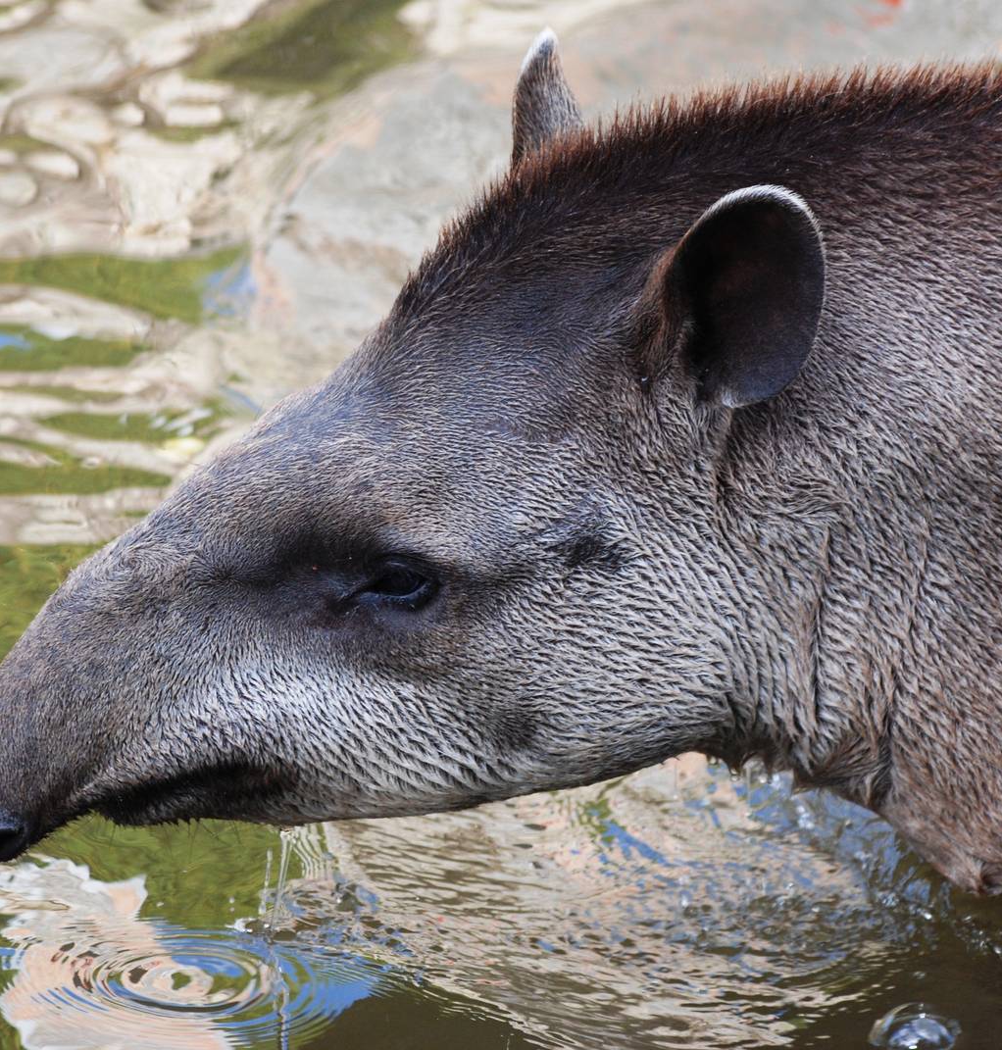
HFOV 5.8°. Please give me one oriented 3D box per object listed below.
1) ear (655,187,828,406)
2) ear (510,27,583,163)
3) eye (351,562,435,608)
[{"bbox_3d":[0.115,-0.108,4.650,0.070,0.108,0.050,13,22,-2],"label":"ear"},{"bbox_3d":[0.027,-0.195,4.840,0.048,0.108,0.068,12,20,35],"label":"ear"},{"bbox_3d":[-0.050,0.029,4.670,0.038,0.023,0.018,-8,22,7],"label":"eye"}]

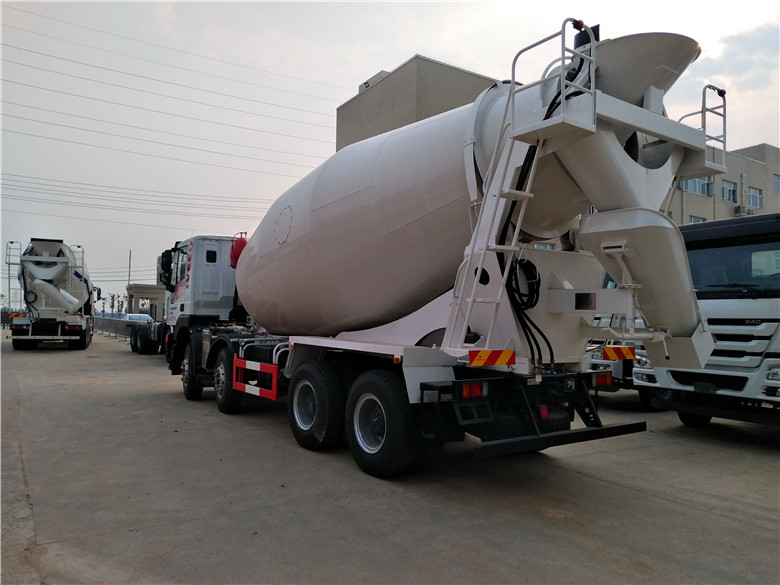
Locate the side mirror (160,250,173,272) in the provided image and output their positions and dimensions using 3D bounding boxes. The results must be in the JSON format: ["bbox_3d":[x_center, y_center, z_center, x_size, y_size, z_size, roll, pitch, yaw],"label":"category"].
[{"bbox_3d":[-4.402,-0.612,11.575,0.210,0.430,0.130,3,-3,-41],"label":"side mirror"}]

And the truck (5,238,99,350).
[{"bbox_3d":[-13.926,0.303,24.678,2.550,3.960,9.800,2,-3,-24],"label":"truck"}]

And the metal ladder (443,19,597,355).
[{"bbox_3d":[0.976,-0.711,4.680,0.390,2.430,1.310,3,-3,-35],"label":"metal ladder"}]

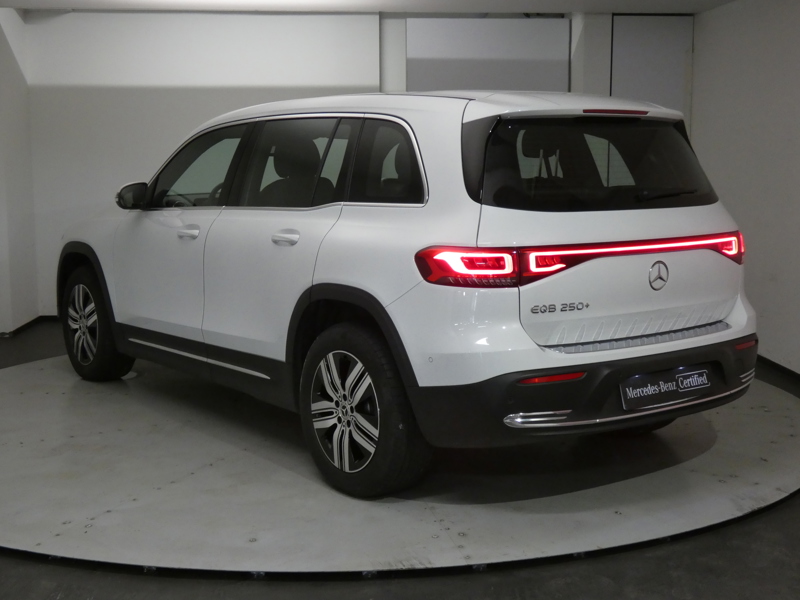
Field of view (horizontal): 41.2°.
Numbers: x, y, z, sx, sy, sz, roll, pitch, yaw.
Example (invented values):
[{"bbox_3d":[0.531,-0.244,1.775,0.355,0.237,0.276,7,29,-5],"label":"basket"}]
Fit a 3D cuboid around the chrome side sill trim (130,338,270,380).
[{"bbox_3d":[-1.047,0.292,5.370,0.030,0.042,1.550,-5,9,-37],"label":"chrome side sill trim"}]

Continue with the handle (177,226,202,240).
[{"bbox_3d":[-1.056,-0.325,5.311,0.055,0.057,0.235,-5,9,-37],"label":"handle"}]

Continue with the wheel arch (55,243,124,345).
[{"bbox_3d":[-1.877,-0.050,6.481,0.130,0.600,1.000,-5,9,-37],"label":"wheel arch"}]

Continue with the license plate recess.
[{"bbox_3d":[1.040,0.340,4.123,0.520,0.112,0.020,-5,-5,-37],"label":"license plate recess"}]

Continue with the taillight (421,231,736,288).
[{"bbox_3d":[0.873,-0.179,4.278,1.720,0.168,0.440,-5,9,-37],"label":"taillight"}]

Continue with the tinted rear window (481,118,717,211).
[{"bbox_3d":[0.873,-0.551,4.232,1.400,0.400,0.180,-5,-11,-37],"label":"tinted rear window"}]

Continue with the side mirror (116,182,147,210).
[{"bbox_3d":[-1.456,-0.570,5.756,0.190,0.155,0.135,-5,9,-37],"label":"side mirror"}]

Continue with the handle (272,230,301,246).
[{"bbox_3d":[-0.494,-0.264,4.584,0.055,0.057,0.230,-5,9,-37],"label":"handle"}]

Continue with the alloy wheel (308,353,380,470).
[{"bbox_3d":[-0.153,0.448,4.385,0.190,0.495,0.495,-5,9,-37],"label":"alloy wheel"}]

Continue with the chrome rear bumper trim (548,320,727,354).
[{"bbox_3d":[0.997,0.144,4.155,1.080,0.048,0.140,-5,9,-37],"label":"chrome rear bumper trim"}]

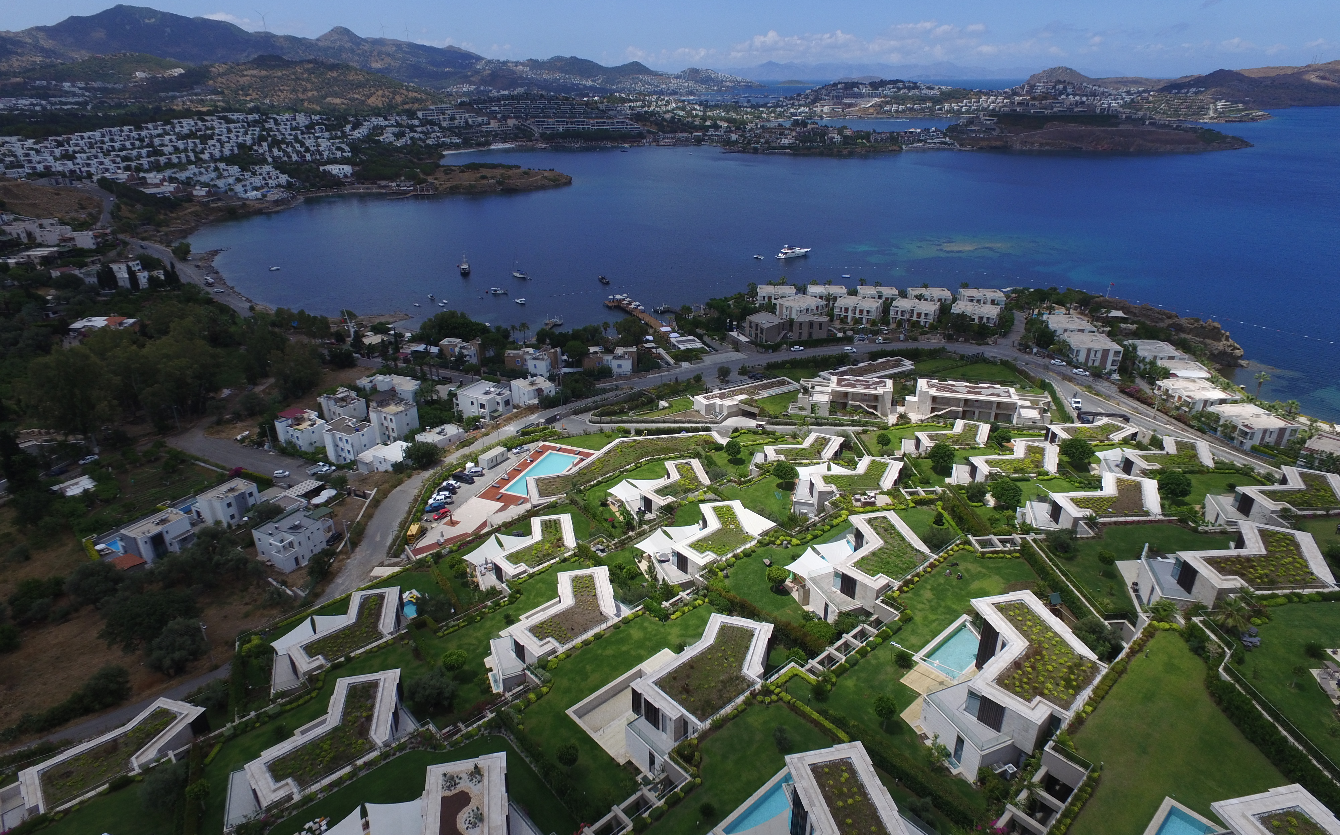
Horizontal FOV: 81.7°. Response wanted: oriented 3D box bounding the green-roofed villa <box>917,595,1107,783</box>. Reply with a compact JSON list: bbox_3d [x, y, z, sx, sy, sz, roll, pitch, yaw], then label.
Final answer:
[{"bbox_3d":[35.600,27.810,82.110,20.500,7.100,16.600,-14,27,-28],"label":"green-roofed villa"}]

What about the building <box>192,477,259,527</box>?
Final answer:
[{"bbox_3d":[-100.790,19.710,178.000,7.580,6.600,10.010,11,26,23],"label":"building"}]

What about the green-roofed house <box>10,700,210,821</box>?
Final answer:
[{"bbox_3d":[-64.140,41.200,91.380,11.040,5.500,18.100,20,31,38],"label":"green-roofed house"}]

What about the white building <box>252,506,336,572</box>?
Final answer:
[{"bbox_3d":[-72.900,23.380,150.550,8.500,6.500,10.800,15,28,30],"label":"white building"}]

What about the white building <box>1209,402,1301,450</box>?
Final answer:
[{"bbox_3d":[153.750,2.880,205.760,15.200,6.300,16.000,-3,24,-6],"label":"white building"}]

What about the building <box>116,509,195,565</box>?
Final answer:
[{"bbox_3d":[-104.790,24.500,159.150,6.600,6.300,9.900,13,27,27],"label":"building"}]

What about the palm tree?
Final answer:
[{"bbox_3d":[58.020,20.610,80.200,4.000,3.900,4.000,0,24,0],"label":"palm tree"}]

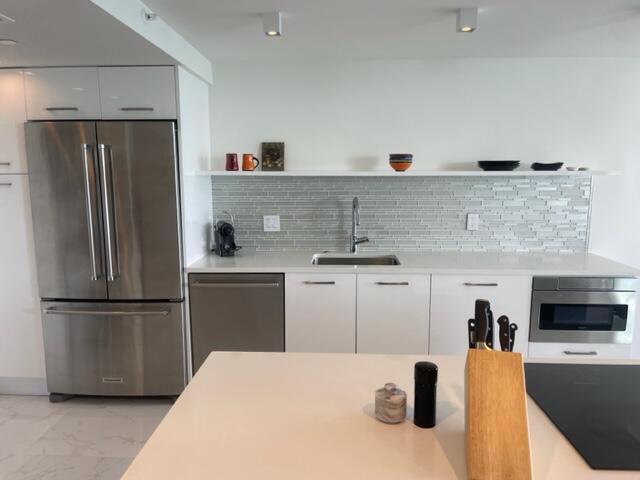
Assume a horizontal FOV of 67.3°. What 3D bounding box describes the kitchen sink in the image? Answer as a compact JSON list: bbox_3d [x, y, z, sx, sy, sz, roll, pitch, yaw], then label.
[{"bbox_3d":[0.246,0.234,3.290,0.575,0.200,0.430,0,8,3],"label":"kitchen sink"}]

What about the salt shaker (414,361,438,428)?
[{"bbox_3d":[0.254,0.371,1.150,0.049,0.144,0.049,0,9,3],"label":"salt shaker"}]

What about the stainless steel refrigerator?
[{"bbox_3d":[-1.300,0.151,3.288,0.908,1.810,0.745,0,9,3],"label":"stainless steel refrigerator"}]

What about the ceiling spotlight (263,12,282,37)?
[{"bbox_3d":[-0.233,-1.070,2.390,0.084,0.092,0.084,0,9,3],"label":"ceiling spotlight"}]

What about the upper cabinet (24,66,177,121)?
[{"bbox_3d":[-1.315,-0.925,3.216,0.932,0.312,0.625,0,8,3],"label":"upper cabinet"}]

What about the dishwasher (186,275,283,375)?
[{"bbox_3d":[-0.510,0.562,3.360,0.610,0.783,0.610,0,8,3],"label":"dishwasher"}]

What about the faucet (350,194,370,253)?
[{"bbox_3d":[0.296,-0.091,3.368,0.125,0.416,0.250,-1,9,-4],"label":"faucet"}]

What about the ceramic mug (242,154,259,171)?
[{"bbox_3d":[-0.491,-0.549,3.418,0.125,0.116,0.086,0,8,3],"label":"ceramic mug"}]

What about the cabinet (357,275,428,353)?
[{"bbox_3d":[0.479,0.562,3.332,0.456,0.783,0.600,0,8,3],"label":"cabinet"}]

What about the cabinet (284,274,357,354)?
[{"bbox_3d":[0.021,0.574,3.371,0.457,0.843,0.600,0,9,3],"label":"cabinet"}]

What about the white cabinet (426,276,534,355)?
[{"bbox_3d":[1.013,0.565,3.303,0.614,0.783,0.600,0,8,3],"label":"white cabinet"}]

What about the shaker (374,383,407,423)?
[{"bbox_3d":[0.172,0.388,1.165,0.076,0.084,0.076,0,8,3],"label":"shaker"}]

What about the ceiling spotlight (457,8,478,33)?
[{"bbox_3d":[0.718,-1.065,2.341,0.084,0.092,0.084,0,9,3],"label":"ceiling spotlight"}]

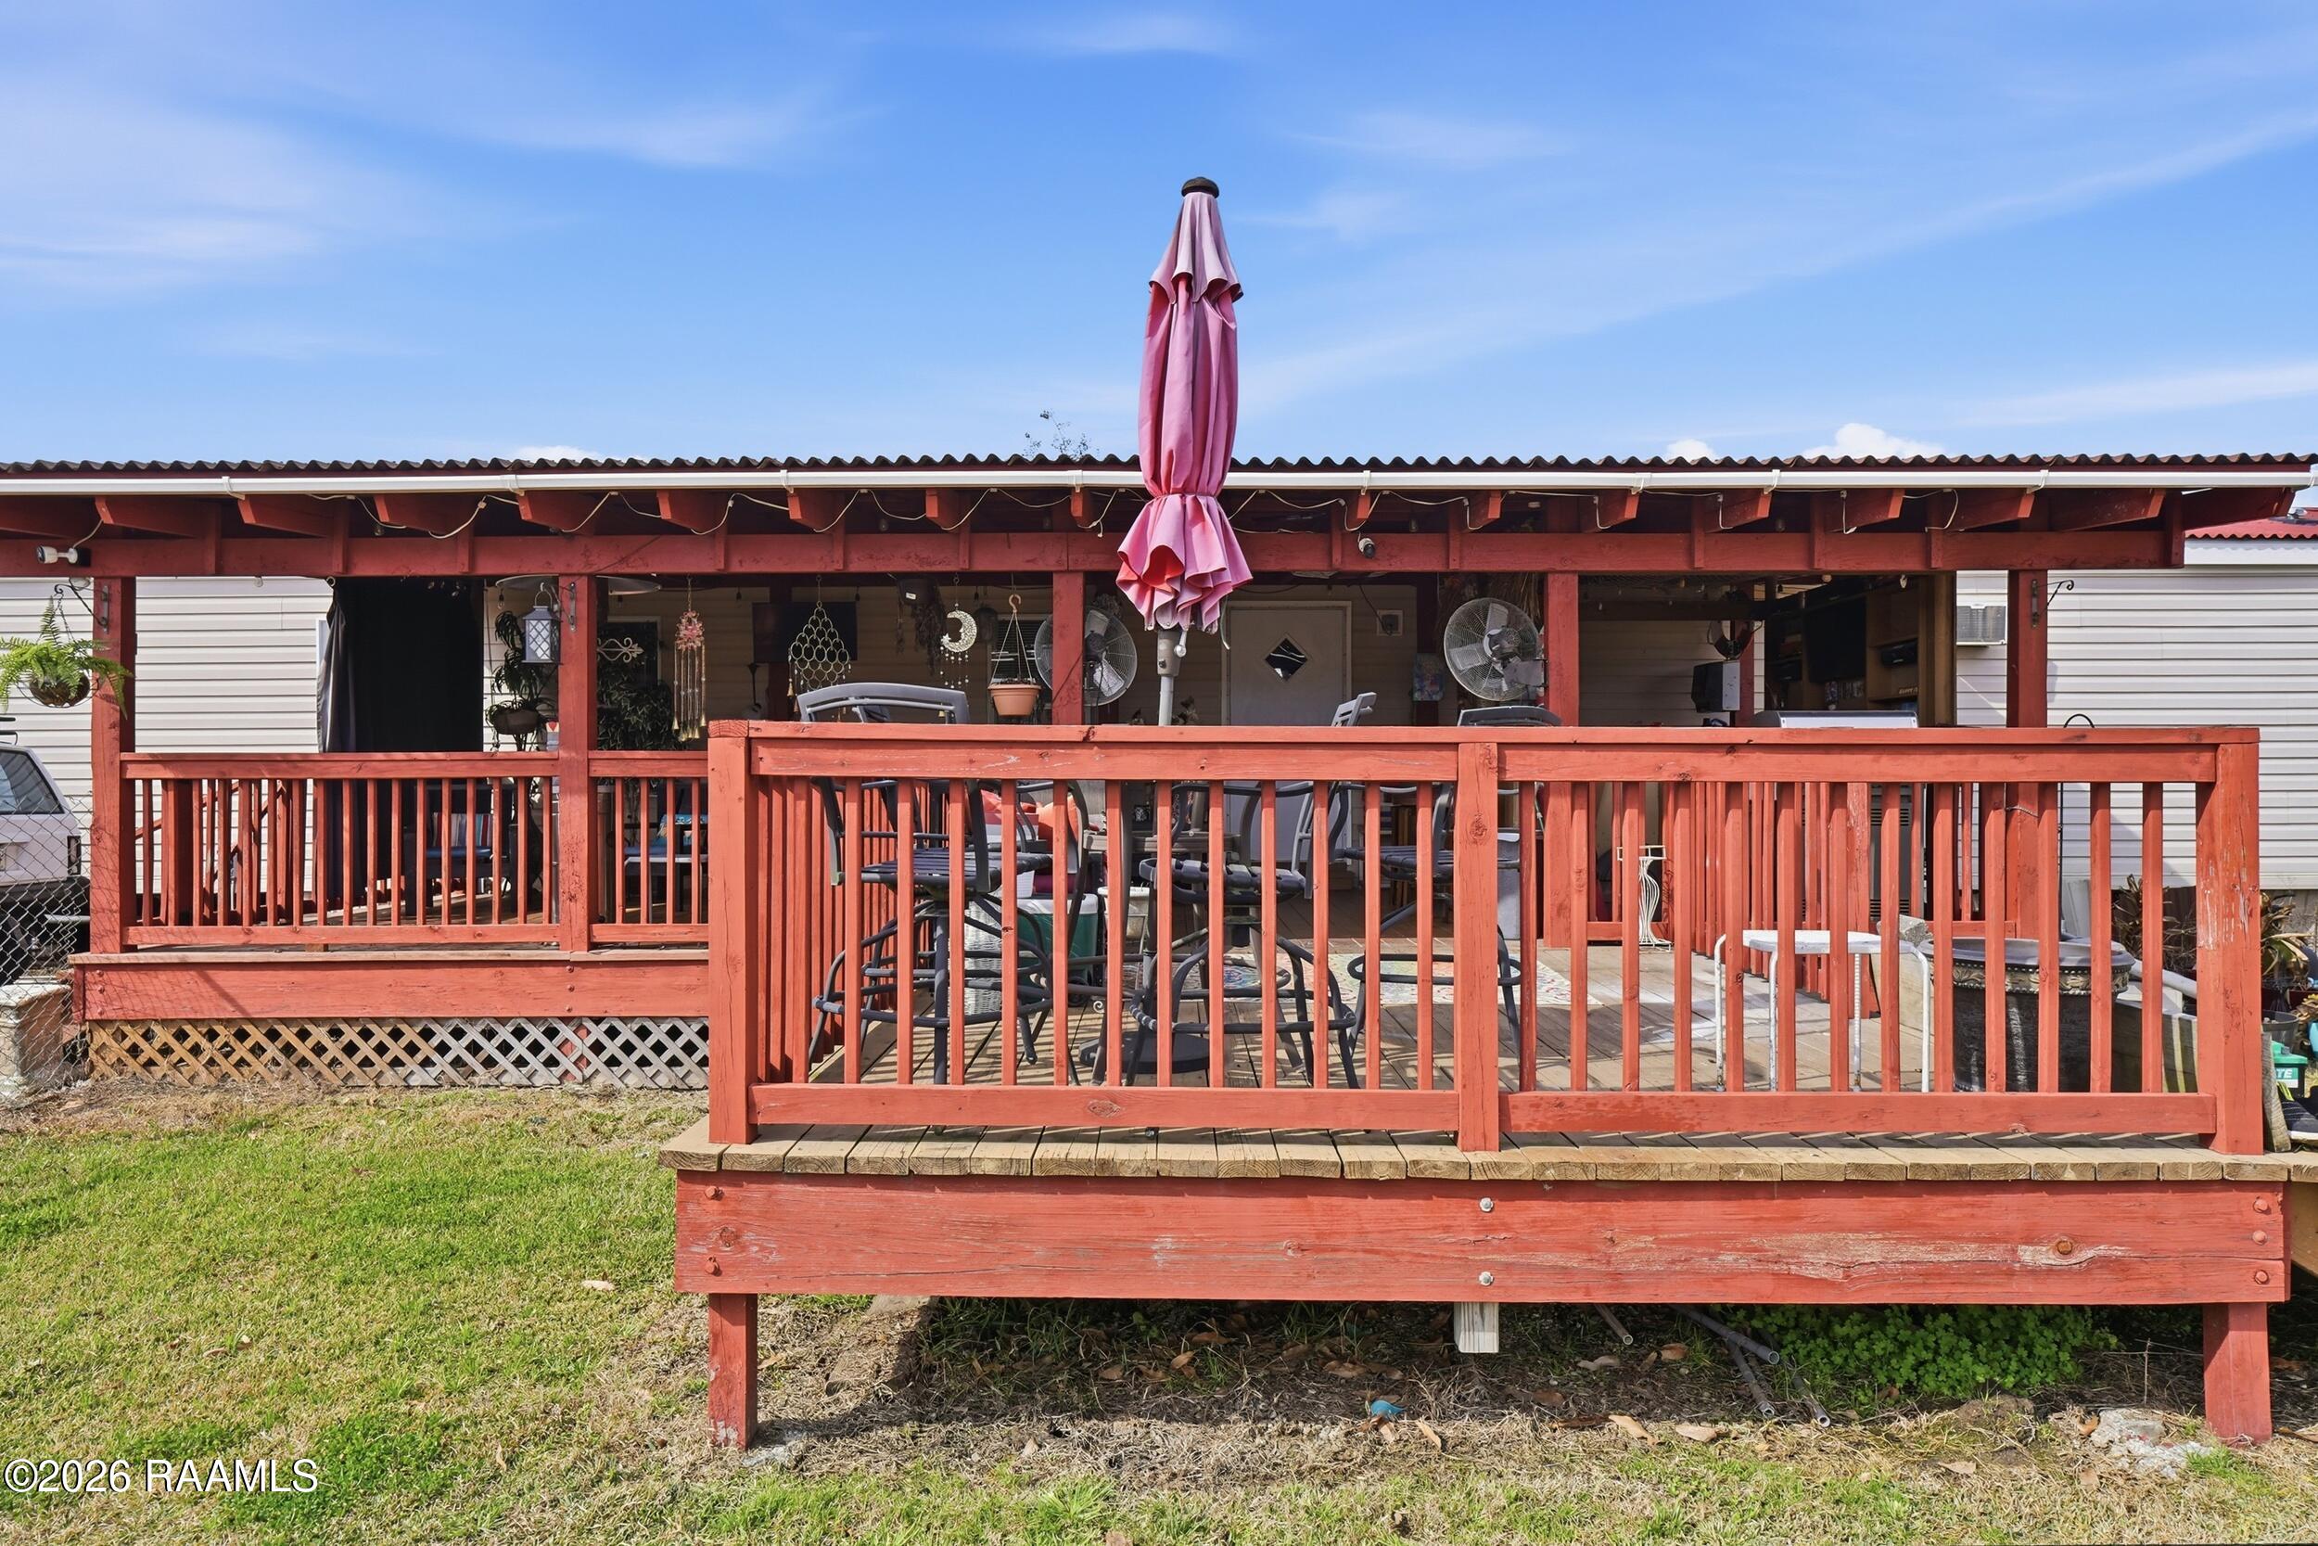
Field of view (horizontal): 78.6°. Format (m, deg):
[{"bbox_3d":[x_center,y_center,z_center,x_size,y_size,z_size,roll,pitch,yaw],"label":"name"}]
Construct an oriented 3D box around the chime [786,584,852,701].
[{"bbox_3d":[-1.738,-0.634,7.250,0.330,0.680,0.060,0,0,0],"label":"chime"}]

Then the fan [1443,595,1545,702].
[{"bbox_3d":[1.708,-0.636,7.220,0.520,0.540,0.300,0,0,-14],"label":"fan"}]

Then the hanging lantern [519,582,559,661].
[{"bbox_3d":[-2.901,-0.702,6.660,0.140,0.375,0.140,0,0,-2],"label":"hanging lantern"}]

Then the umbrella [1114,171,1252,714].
[{"bbox_3d":[0.050,-0.500,4.360,0.430,2.720,0.430,4,0,0],"label":"umbrella"}]

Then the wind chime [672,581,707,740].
[{"bbox_3d":[-2.401,-0.574,7.250,0.175,0.800,0.090,0,0,0],"label":"wind chime"}]

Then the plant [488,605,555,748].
[{"bbox_3d":[-3.443,-0.503,7.650,0.320,0.790,0.320,0,0,0],"label":"plant"}]

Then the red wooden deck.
[{"bbox_3d":[0.725,0.720,5.070,3.680,1.670,3.760,0,0,0],"label":"red wooden deck"}]

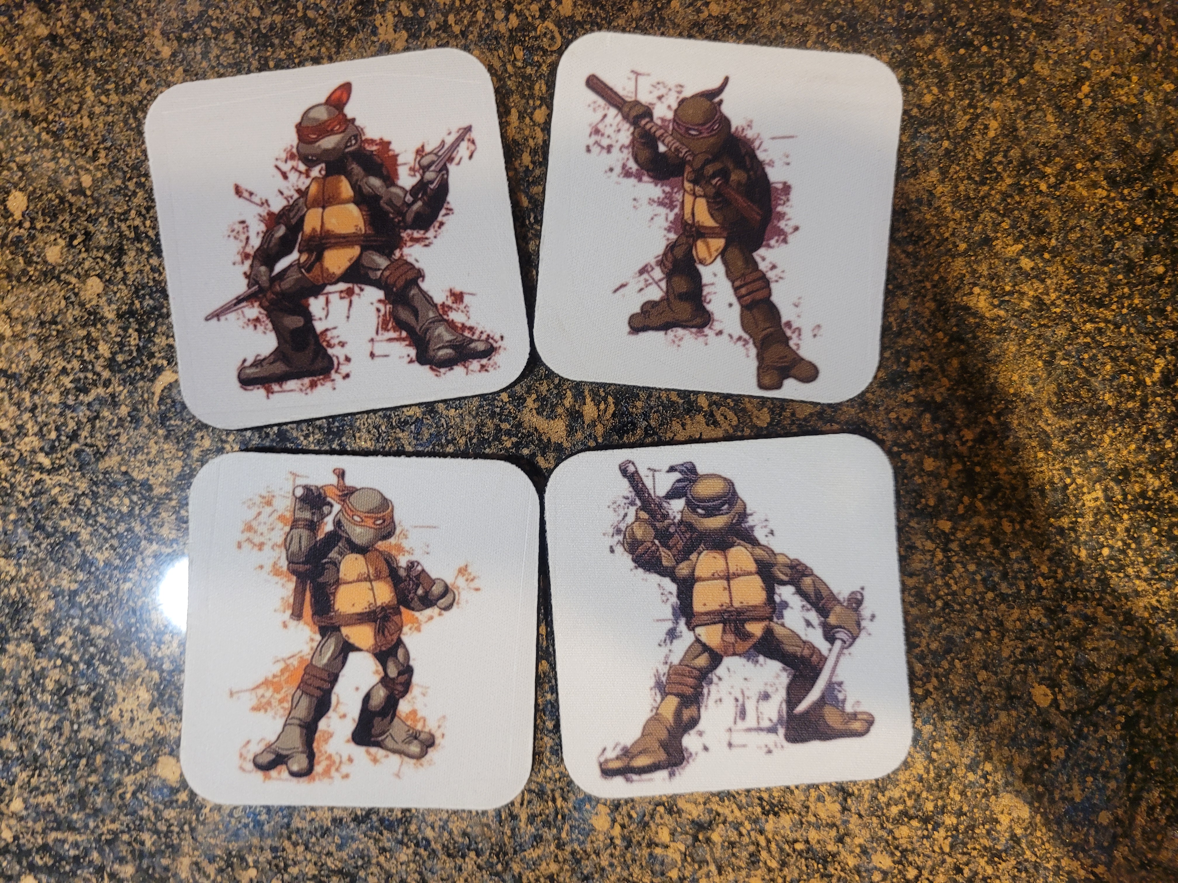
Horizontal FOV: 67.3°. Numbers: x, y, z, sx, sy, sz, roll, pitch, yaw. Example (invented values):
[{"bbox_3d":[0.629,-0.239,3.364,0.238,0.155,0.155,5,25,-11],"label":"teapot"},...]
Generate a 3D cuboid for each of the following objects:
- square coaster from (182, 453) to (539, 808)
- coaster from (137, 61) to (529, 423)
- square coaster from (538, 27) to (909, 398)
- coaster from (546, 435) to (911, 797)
[{"bbox_3d":[-0.064,0.053,0.250,0.098,0.004,0.098,2,90,-1],"label":"square coaster"},{"bbox_3d":[-0.070,-0.057,0.250,0.098,0.004,0.098,-8,90,-1],"label":"coaster"},{"bbox_3d":[0.036,-0.063,0.252,0.098,0.004,0.098,5,90,-1],"label":"square coaster"},{"bbox_3d":[0.039,0.049,0.251,0.098,0.004,0.098,-4,90,-1],"label":"coaster"}]

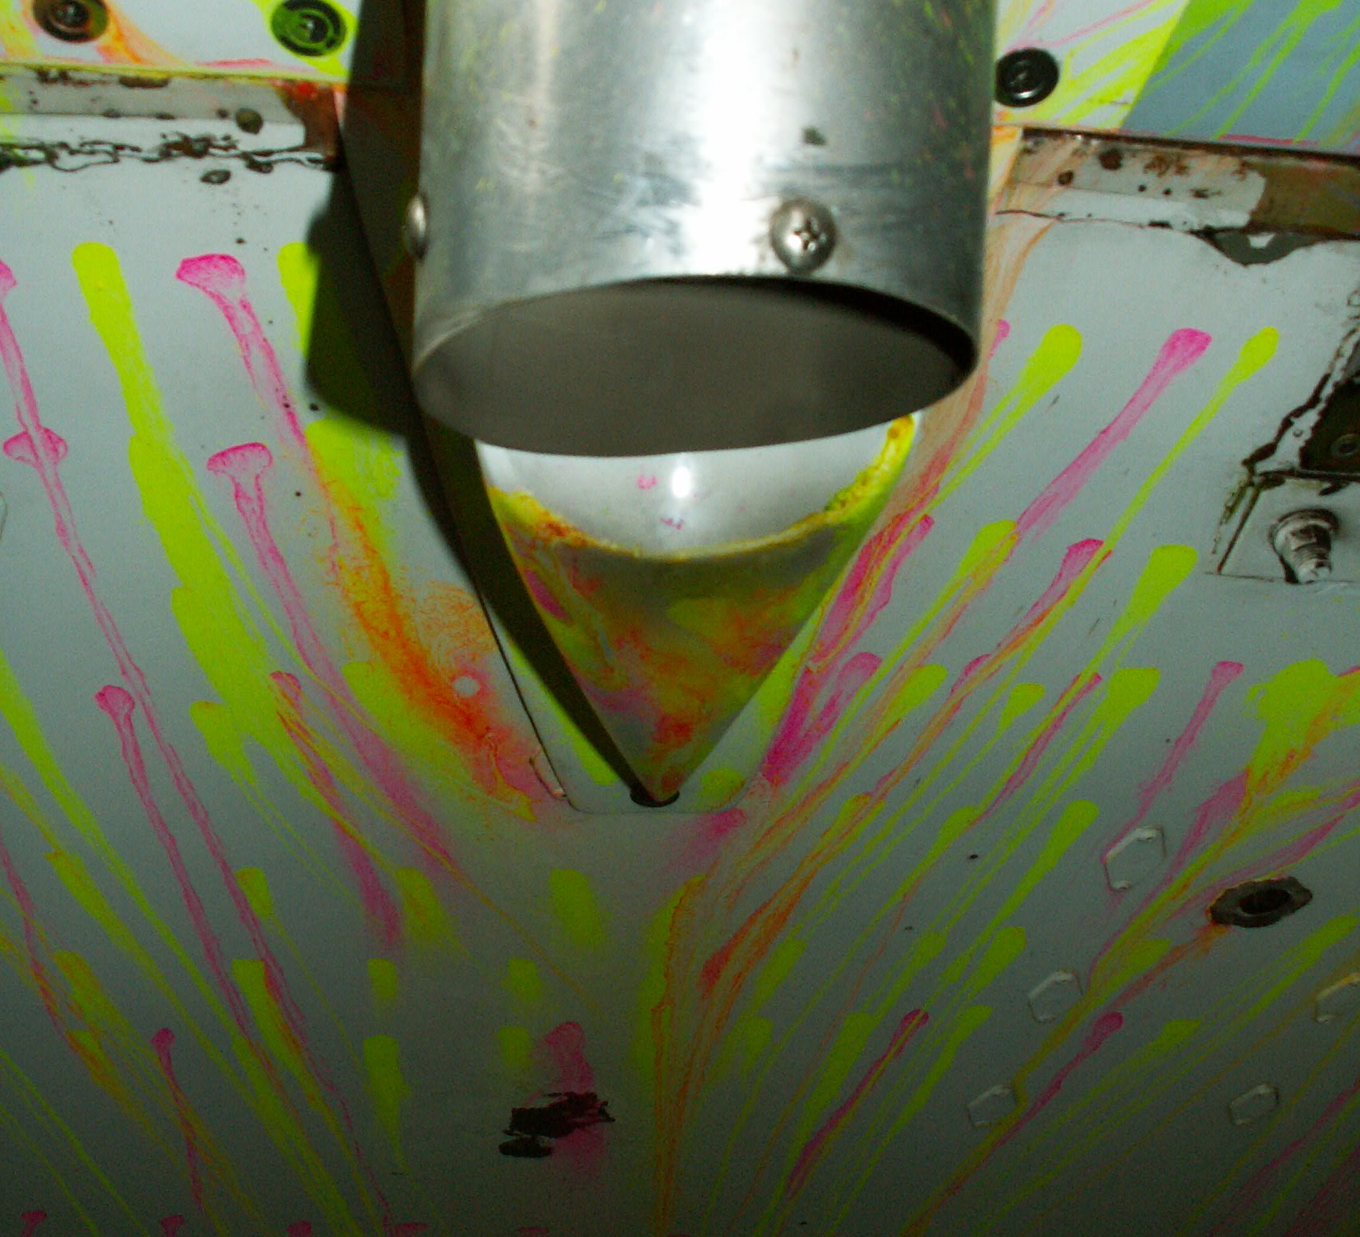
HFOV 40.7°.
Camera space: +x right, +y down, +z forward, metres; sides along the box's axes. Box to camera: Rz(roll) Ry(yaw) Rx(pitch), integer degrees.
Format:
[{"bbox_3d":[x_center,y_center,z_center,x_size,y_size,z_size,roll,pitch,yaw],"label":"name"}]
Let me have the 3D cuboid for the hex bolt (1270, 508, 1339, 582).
[{"bbox_3d":[0.142,-0.015,0.412,0.015,0.012,0.015,-1,-38,-1],"label":"hex bolt"}]

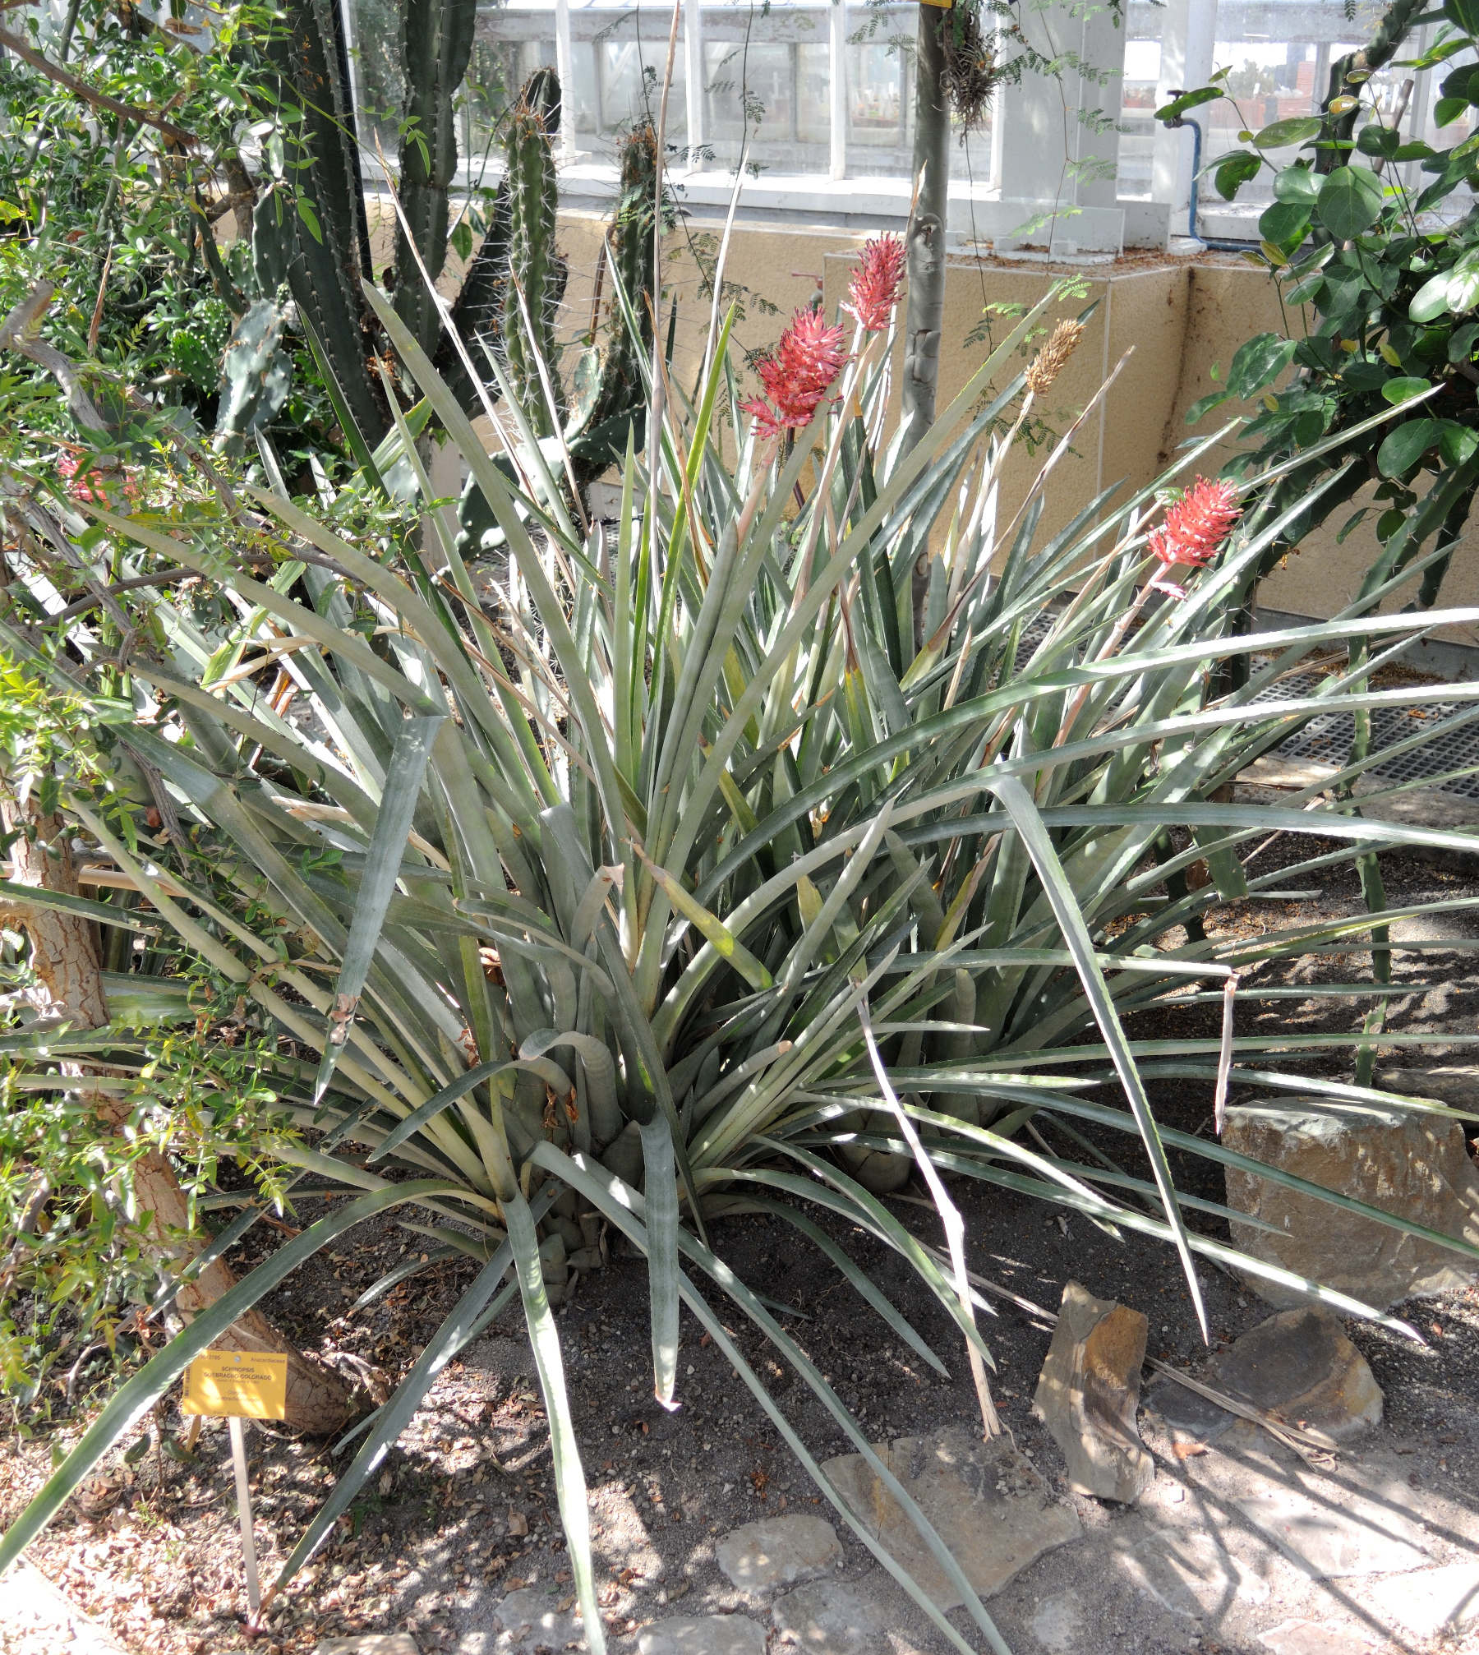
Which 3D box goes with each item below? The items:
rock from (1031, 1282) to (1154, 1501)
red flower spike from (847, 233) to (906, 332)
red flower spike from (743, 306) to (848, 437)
[{"bbox_3d":[0.409,0.641,2.191,0.125,0.130,0.260,2,22,6],"label":"rock"},{"bbox_3d":[0.220,-0.869,3.000,0.088,0.155,0.088,8,22,-3],"label":"red flower spike"},{"bbox_3d":[0.074,-0.583,2.400,0.112,0.165,0.112,12,21,-5],"label":"red flower spike"}]

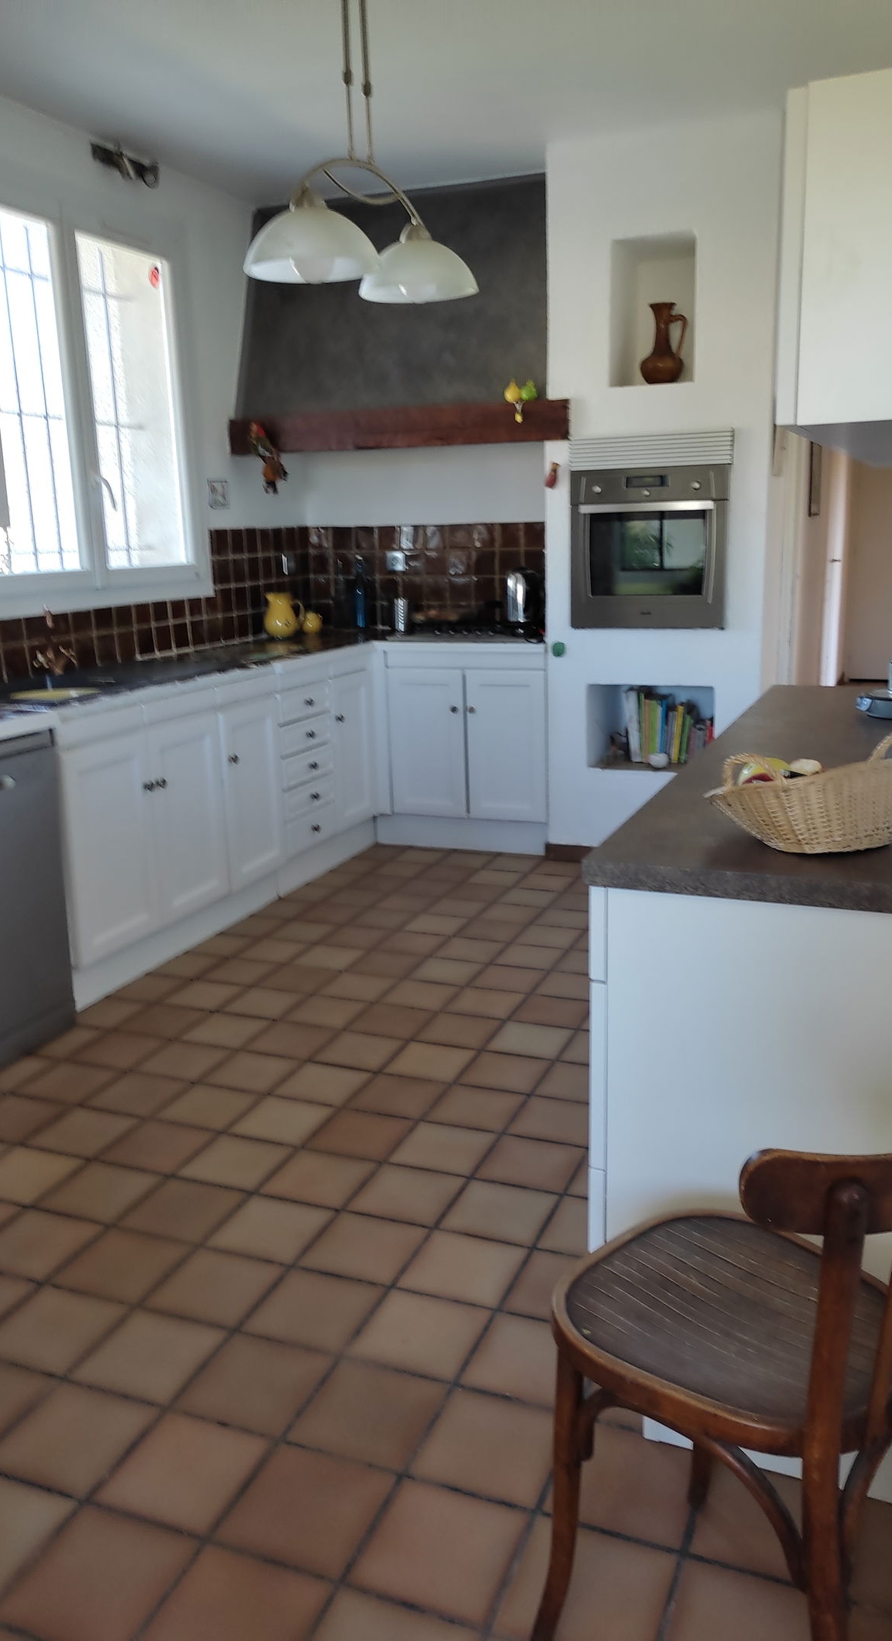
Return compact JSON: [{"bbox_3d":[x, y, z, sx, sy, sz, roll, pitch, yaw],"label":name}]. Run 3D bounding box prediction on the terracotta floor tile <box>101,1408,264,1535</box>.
[{"bbox_3d":[-0.386,0.977,1.770,0.198,0.015,0.198,4,14,22],"label":"terracotta floor tile"}]

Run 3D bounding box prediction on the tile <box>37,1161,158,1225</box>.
[{"bbox_3d":[-0.739,0.805,2.546,0.198,0.015,0.198,4,14,22],"label":"tile"}]

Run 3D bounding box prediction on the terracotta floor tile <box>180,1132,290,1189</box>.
[{"bbox_3d":[-0.462,0.771,2.654,0.198,0.015,0.198,4,14,22],"label":"terracotta floor tile"}]

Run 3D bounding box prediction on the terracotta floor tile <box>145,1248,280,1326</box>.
[{"bbox_3d":[-0.418,0.845,2.141,0.189,0.012,0.189,3,14,22],"label":"terracotta floor tile"}]

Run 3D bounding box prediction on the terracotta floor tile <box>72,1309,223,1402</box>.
[{"bbox_3d":[-0.515,0.939,2.073,0.193,0.015,0.191,4,15,19],"label":"terracotta floor tile"}]

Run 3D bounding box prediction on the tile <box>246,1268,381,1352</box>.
[{"bbox_3d":[-0.234,0.886,2.137,0.198,0.015,0.198,4,14,22],"label":"tile"}]

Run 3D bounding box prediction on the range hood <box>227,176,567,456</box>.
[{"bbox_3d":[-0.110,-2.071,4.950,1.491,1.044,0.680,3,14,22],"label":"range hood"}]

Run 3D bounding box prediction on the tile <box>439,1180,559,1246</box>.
[{"bbox_3d":[0.108,0.780,2.354,0.189,0.012,0.189,3,14,22],"label":"tile"}]

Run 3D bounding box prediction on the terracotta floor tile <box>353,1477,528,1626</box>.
[{"bbox_3d":[-0.004,0.964,1.566,0.189,0.012,0.189,3,14,22],"label":"terracotta floor tile"}]

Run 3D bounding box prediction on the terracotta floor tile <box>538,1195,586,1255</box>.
[{"bbox_3d":[0.306,0.820,2.353,0.198,0.015,0.198,4,14,22],"label":"terracotta floor tile"}]

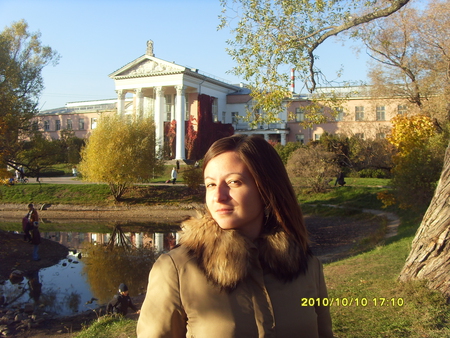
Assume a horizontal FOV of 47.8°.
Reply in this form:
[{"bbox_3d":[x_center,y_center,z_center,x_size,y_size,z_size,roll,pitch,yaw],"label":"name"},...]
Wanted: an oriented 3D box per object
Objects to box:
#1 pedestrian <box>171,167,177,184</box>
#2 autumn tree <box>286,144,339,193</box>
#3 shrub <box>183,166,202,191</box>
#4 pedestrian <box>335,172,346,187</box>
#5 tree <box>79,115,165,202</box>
[{"bbox_3d":[-5.080,0.690,50.500,0.450,1.650,0.500,0,0,0],"label":"pedestrian"},{"bbox_3d":[6.900,-0.040,40.000,4.100,3.800,4.000,0,0,0],"label":"autumn tree"},{"bbox_3d":[-2.690,0.820,44.000,2.000,2.050,2.000,0,0,0],"label":"shrub"},{"bbox_3d":[10.590,0.870,46.500,0.550,1.600,0.550,0,0,0],"label":"pedestrian"},{"bbox_3d":[-8.260,-0.920,40.500,6.800,6.900,6.600,0,0,0],"label":"tree"}]

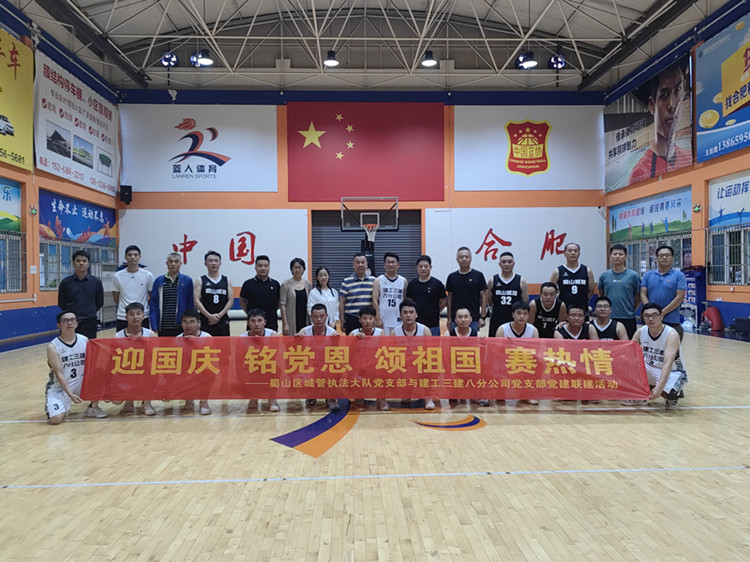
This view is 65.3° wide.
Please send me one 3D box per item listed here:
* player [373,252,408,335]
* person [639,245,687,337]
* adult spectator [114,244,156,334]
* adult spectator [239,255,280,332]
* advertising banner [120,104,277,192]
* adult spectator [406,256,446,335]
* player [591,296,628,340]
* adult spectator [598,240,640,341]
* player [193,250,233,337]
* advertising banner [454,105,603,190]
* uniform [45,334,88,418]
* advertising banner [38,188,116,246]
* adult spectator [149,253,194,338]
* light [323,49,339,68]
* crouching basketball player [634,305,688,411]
[{"bbox_3d":[0.194,0.511,7.018,0.480,1.699,0.300,-1,0,0],"label":"player"},{"bbox_3d":[3.548,0.474,7.167,0.540,1.798,0.330,0,1,12],"label":"person"},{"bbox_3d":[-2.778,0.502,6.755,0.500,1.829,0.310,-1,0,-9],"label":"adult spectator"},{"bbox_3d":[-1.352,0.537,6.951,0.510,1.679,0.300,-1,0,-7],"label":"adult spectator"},{"bbox_3d":[-6.144,-4.640,20.404,5.460,3.051,0.050,-1,0,-2],"label":"advertising banner"},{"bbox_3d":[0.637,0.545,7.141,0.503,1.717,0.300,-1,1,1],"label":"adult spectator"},{"bbox_3d":[2.702,0.761,6.729,0.500,1.158,0.600,0,0,14],"label":"player"},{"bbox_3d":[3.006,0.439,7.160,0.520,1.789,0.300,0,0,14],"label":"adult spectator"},{"bbox_3d":[-1.895,0.513,6.898,0.510,1.737,0.310,-1,0,-9],"label":"player"},{"bbox_3d":[5.829,-5.013,22.091,5.670,3.180,0.060,-1,0,-3],"label":"advertising banner"},{"bbox_3d":[-3.151,0.977,6.052,0.500,0.848,0.380,-1,1,-26],"label":"uniform"},{"bbox_3d":[-8.846,-1.802,17.788,0.050,1.276,5.003,-1,1,-2],"label":"advertising banner"},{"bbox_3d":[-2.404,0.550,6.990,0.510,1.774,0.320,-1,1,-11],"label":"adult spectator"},{"bbox_3d":[-1.230,-6.360,16.687,0.440,0.400,0.440,-1,1,-2],"label":"light"},{"bbox_3d":[3.141,0.787,6.428,0.600,1.102,0.620,0,0,22],"label":"crouching basketball player"}]

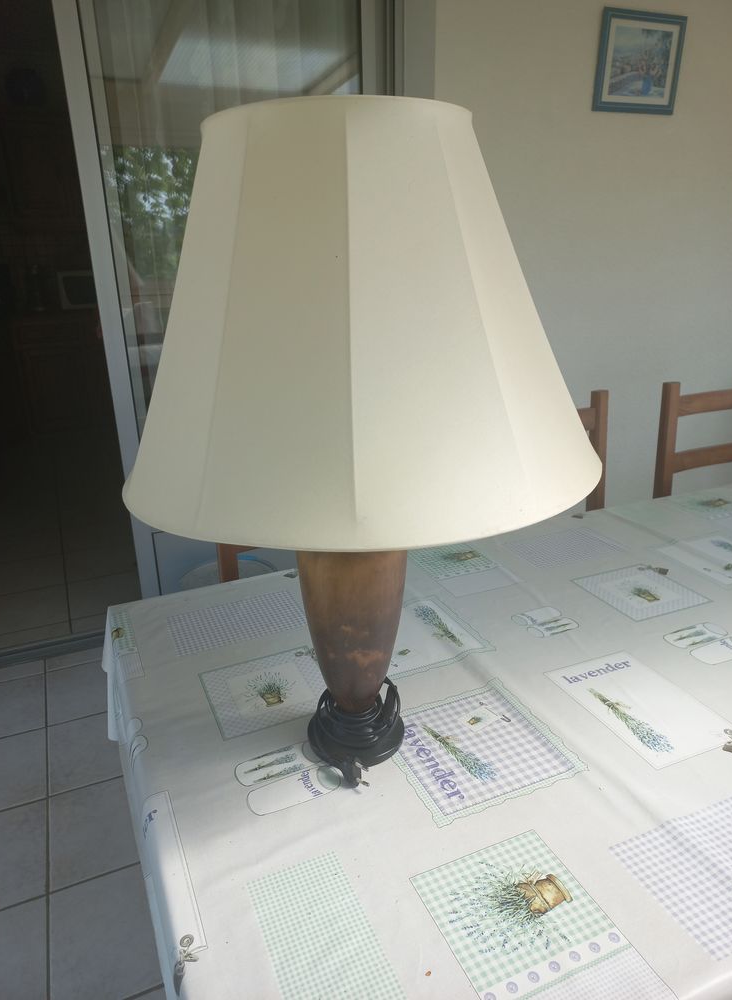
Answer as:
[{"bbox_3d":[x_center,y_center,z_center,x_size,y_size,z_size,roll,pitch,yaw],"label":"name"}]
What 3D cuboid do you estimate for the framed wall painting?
[{"bbox_3d":[0.918,-1.448,2.391,0.346,0.295,0.020,-10,24,-21],"label":"framed wall painting"}]

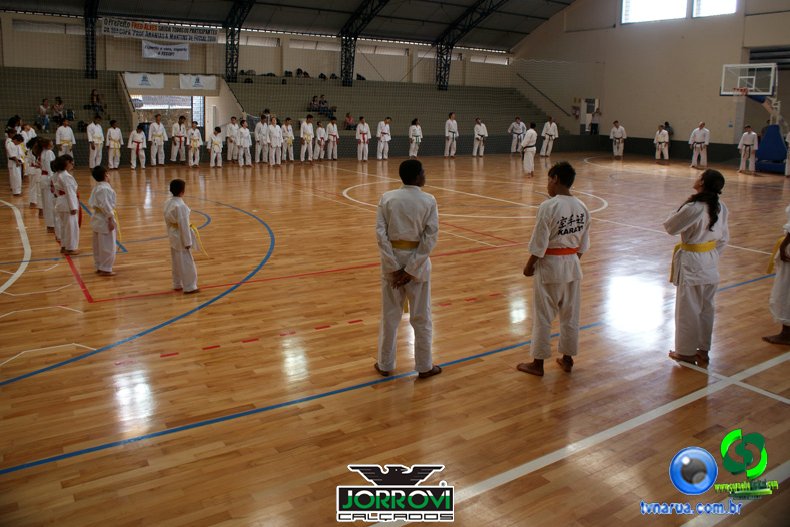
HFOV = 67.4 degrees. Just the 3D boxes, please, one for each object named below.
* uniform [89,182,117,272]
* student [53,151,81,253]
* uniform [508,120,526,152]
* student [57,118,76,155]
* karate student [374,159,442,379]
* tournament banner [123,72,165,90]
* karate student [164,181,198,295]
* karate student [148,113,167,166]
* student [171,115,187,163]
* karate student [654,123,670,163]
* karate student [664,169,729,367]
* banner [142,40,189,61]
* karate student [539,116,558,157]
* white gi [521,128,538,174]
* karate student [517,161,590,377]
[{"bbox_3d":[-3.388,-0.429,6.864,0.290,1.040,0.340,-12,20,-43],"label":"uniform"},{"bbox_3d":[-4.405,-0.791,7.937,0.280,1.304,0.380,-10,19,-38],"label":"student"},{"bbox_3d":[5.891,-6.097,28.384,0.800,1.786,0.380,1,14,0],"label":"uniform"},{"bbox_3d":[-10.151,-3.687,18.311,0.560,1.541,0.320,-8,17,-31],"label":"student"},{"bbox_3d":[0.101,0.036,4.293,0.480,1.595,0.360,2,14,3],"label":"karate student"},{"bbox_3d":[-10.209,-7.461,24.200,1.580,0.620,0.030,-8,17,-31],"label":"tournament banner"},{"bbox_3d":[-2.159,-0.278,5.992,0.330,1.139,0.260,14,19,42],"label":"karate student"},{"bbox_3d":[-7.755,-4.034,19.424,0.600,1.712,0.340,-5,16,-24],"label":"karate student"},{"bbox_3d":[-7.414,-4.228,20.268,0.530,1.558,0.300,-7,17,-29],"label":"student"},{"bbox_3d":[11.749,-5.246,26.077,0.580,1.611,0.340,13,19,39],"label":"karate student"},{"bbox_3d":[2.240,0.034,4.402,0.420,1.461,0.380,-4,15,-21],"label":"karate student"},{"bbox_3d":[-10.077,-9.322,26.021,2.000,0.680,0.050,-8,17,-32],"label":"banner"},{"bbox_3d":[6.950,-5.709,26.833,0.720,1.795,0.380,6,15,16],"label":"karate student"},{"bbox_3d":[4.274,-3.541,18.798,0.520,1.427,0.340,-7,16,-29],"label":"white gi"},{"bbox_3d":[1.183,0.037,4.425,0.470,1.580,0.360,-5,16,-24],"label":"karate student"}]

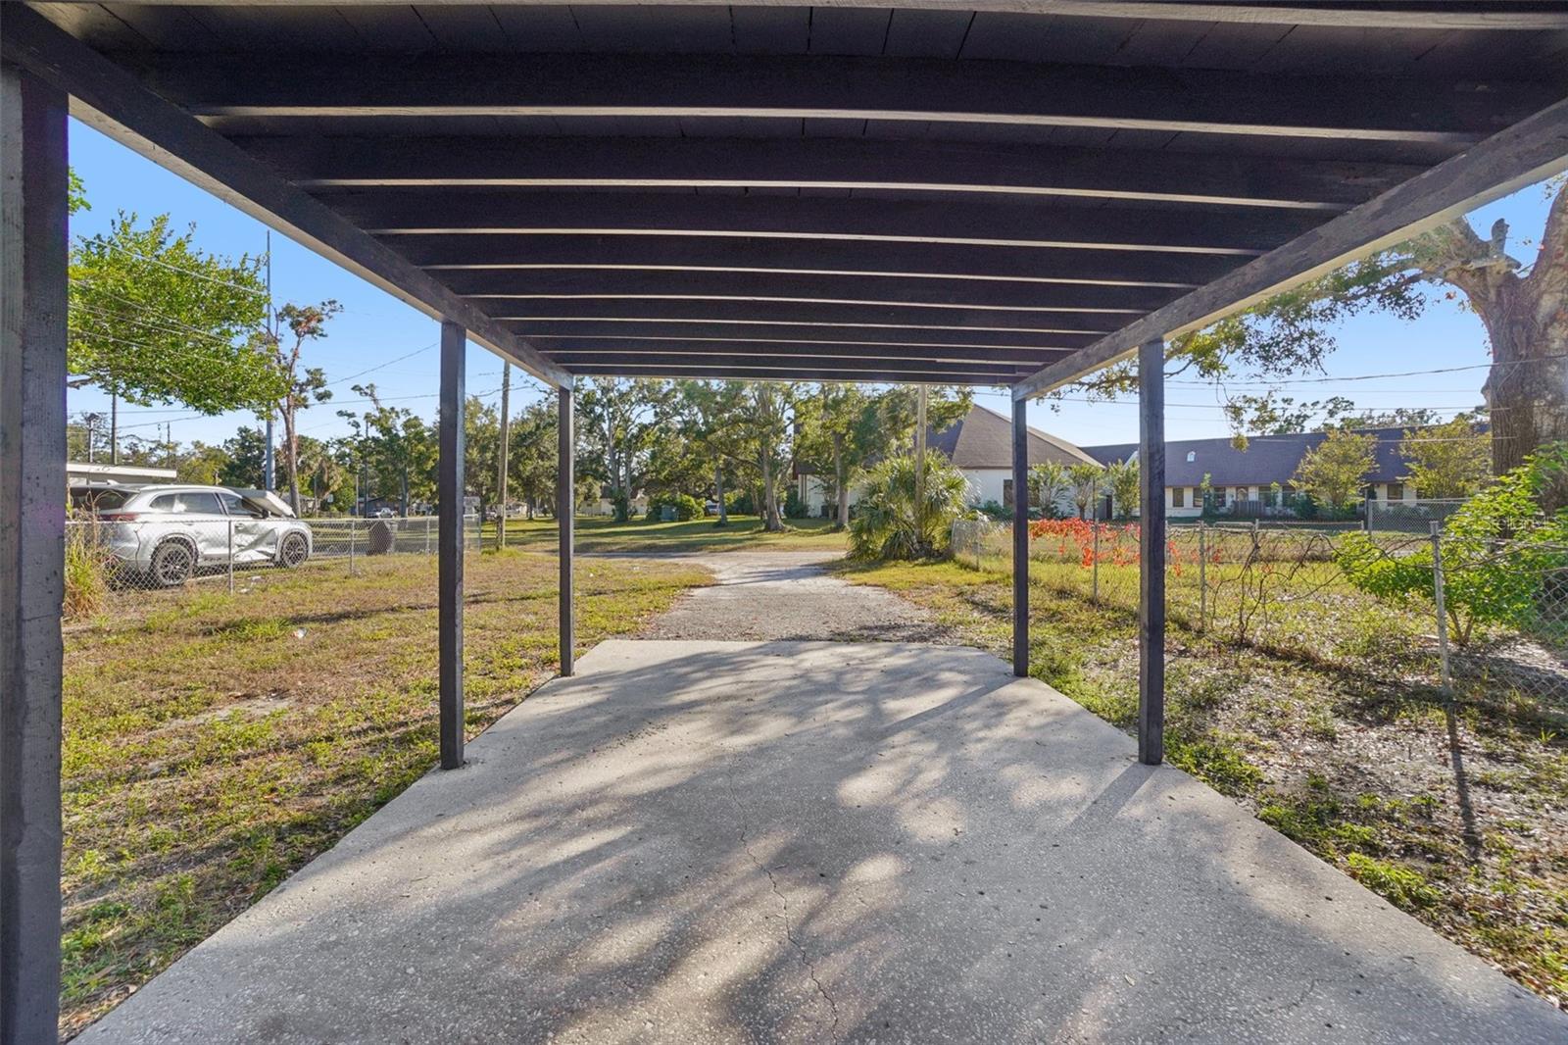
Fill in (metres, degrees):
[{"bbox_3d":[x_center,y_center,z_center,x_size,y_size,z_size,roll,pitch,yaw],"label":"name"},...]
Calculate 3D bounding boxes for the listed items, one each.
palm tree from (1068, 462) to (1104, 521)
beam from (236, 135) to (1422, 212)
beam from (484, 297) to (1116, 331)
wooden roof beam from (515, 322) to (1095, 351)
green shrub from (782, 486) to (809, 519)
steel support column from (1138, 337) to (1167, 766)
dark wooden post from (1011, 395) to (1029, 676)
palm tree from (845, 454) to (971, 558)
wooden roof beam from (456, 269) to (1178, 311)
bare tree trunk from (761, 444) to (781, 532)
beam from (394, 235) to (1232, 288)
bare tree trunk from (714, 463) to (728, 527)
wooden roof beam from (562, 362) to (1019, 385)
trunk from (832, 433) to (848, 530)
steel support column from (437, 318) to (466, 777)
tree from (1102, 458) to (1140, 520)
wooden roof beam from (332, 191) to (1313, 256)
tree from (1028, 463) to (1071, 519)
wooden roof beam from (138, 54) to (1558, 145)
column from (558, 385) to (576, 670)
[{"bbox_3d":[20.386,-2.083,44.000,2.390,3.920,2.390,0,1,-1],"label":"palm tree"},{"bbox_3d":[0.152,-1.225,2.262,4.200,0.140,0.040,1,1,-1],"label":"beam"},{"bbox_3d":[0.115,-1.257,3.885,4.200,0.140,0.040,1,1,-1],"label":"beam"},{"bbox_3d":[0.101,-1.274,4.320,4.000,0.145,0.041,1,1,-1],"label":"wooden roof beam"},{"bbox_3d":[0.980,-1.610,52.000,2.050,2.600,2.000,0,1,0],"label":"green shrub"},{"bbox_3d":[2.032,0.171,3.597,0.090,2.302,0.090,0,1,-1],"label":"steel support column"},{"bbox_3d":[2.021,0.138,5.542,0.090,2.334,0.090,0,1,-1],"label":"dark wooden post"},{"bbox_3d":[3.820,-0.460,19.800,3.500,3.200,3.300,0,1,0],"label":"palm tree"},{"bbox_3d":[0.128,-1.257,3.480,4.200,0.140,0.040,1,1,-1],"label":"wooden roof beam"},{"bbox_3d":[-0.890,-2.260,43.000,1.250,5.800,1.000,0,1,0],"label":"bare tree trunk"},{"bbox_3d":[0.131,-1.265,3.102,4.000,0.145,0.041,1,1,-1],"label":"beam"},{"bbox_3d":[-4.590,-2.070,48.000,0.950,4.650,0.750,0,1,0],"label":"bare tree trunk"},{"bbox_3d":[0.091,-1.294,5.538,4.000,0.145,0.041,1,1,-1],"label":"wooden roof beam"},{"bbox_3d":[3.020,-2.198,35.000,0.800,5.200,0.700,0,1,-1],"label":"trunk"},{"bbox_3d":[-1.772,0.131,3.510,0.089,2.360,0.089,0,1,-1],"label":"steel support column"},{"bbox_3d":[22.986,-2.165,44.000,2.810,4.080,2.810,0,1,-1],"label":"tree"},{"bbox_3d":[0.145,-1.232,2.668,4.200,0.140,0.040,1,1,-1],"label":"wooden roof beam"},{"bbox_3d":[17.869,-2.145,44.000,2.970,3.960,2.970,0,1,-1],"label":"tree"},{"bbox_3d":[0.181,-1.252,1.884,4.000,0.145,0.041,1,1,-1],"label":"wooden roof beam"},{"bbox_3d":[-1.820,0.095,5.500,0.089,2.380,0.089,0,1,-1],"label":"column"}]

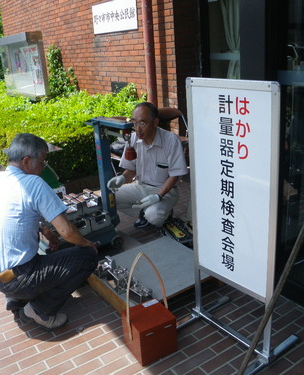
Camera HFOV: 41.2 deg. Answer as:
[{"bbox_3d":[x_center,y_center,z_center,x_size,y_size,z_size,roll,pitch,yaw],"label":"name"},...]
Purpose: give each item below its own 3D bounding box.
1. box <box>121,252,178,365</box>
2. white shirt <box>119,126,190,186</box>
[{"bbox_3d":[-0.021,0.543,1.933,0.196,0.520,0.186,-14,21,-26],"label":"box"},{"bbox_3d":[0.043,-0.234,3.278,0.520,0.500,0.320,5,33,24],"label":"white shirt"}]

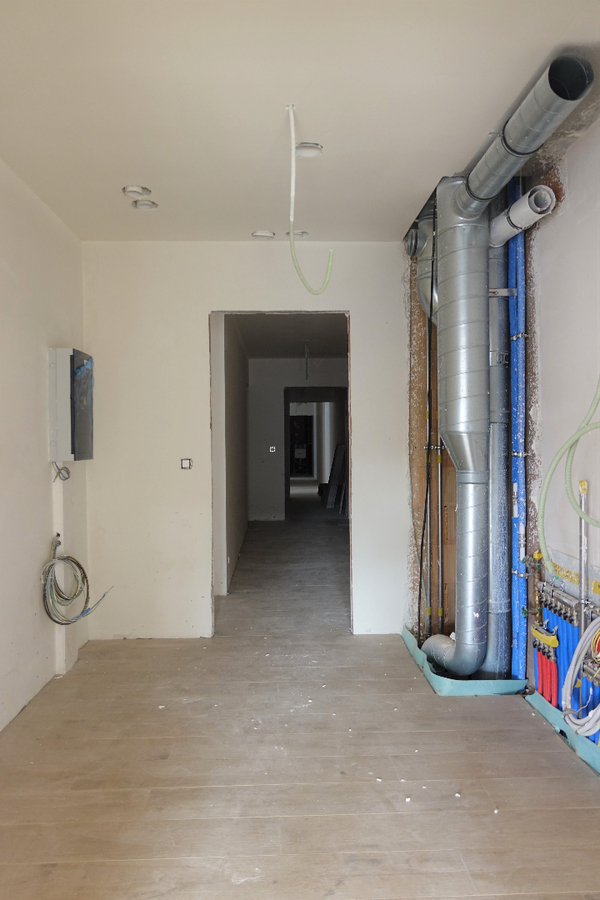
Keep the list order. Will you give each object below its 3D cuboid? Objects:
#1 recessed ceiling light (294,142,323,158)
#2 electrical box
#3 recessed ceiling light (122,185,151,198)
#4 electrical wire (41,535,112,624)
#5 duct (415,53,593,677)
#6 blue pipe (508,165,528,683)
[{"bbox_3d":[0.033,-1.346,2.699,0.137,0.040,0.137,-1,1,-2],"label":"recessed ceiling light"},{"bbox_3d":[-1.320,-0.251,3.483,0.133,0.623,0.360,-1,1,-2],"label":"electrical box"},{"bbox_3d":[-0.845,-1.344,3.129,0.145,0.045,0.145,-1,1,-2],"label":"recessed ceiling light"},{"bbox_3d":[-1.240,0.727,3.359,0.270,0.510,0.310,-1,1,-2],"label":"electrical wire"},{"bbox_3d":[0.848,-0.071,2.720,0.360,2.580,1.420,-1,1,-2],"label":"duct"},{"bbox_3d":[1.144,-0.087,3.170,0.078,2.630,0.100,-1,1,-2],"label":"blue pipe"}]

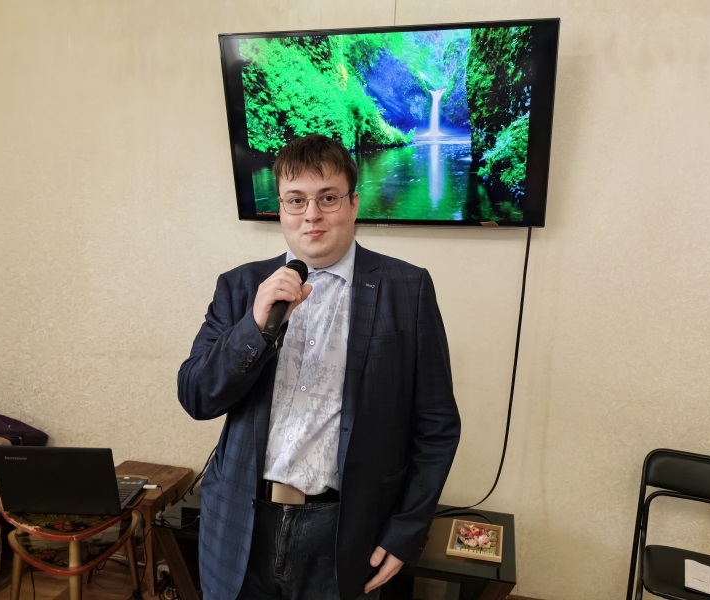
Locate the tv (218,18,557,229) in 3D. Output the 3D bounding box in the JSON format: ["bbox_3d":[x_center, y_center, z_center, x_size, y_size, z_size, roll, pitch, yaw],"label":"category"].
[{"bbox_3d":[0.098,-0.594,2.180,1.130,0.656,0.060,3,23,13],"label":"tv"}]

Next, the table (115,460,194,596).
[{"bbox_3d":[-0.894,0.940,2.596,0.338,0.405,0.300,3,8,13],"label":"table"}]

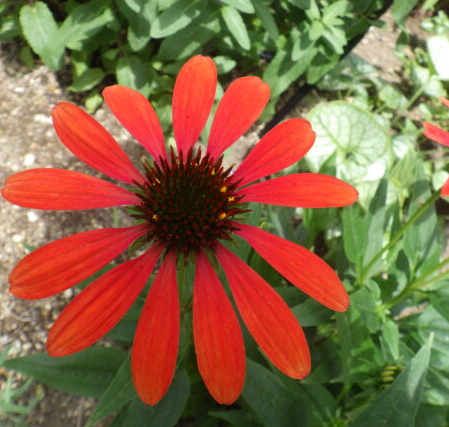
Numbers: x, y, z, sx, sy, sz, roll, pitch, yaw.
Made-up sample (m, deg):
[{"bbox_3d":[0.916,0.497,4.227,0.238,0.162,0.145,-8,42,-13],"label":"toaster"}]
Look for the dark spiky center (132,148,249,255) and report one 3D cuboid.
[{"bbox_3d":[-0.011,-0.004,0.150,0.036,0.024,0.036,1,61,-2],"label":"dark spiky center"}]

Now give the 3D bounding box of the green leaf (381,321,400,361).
[{"bbox_3d":[0.162,0.124,0.450,0.017,0.010,0.037,-18,71,-10],"label":"green leaf"}]

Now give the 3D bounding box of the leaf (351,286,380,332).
[{"bbox_3d":[0.137,0.094,0.450,0.032,0.012,0.041,5,68,18],"label":"leaf"}]

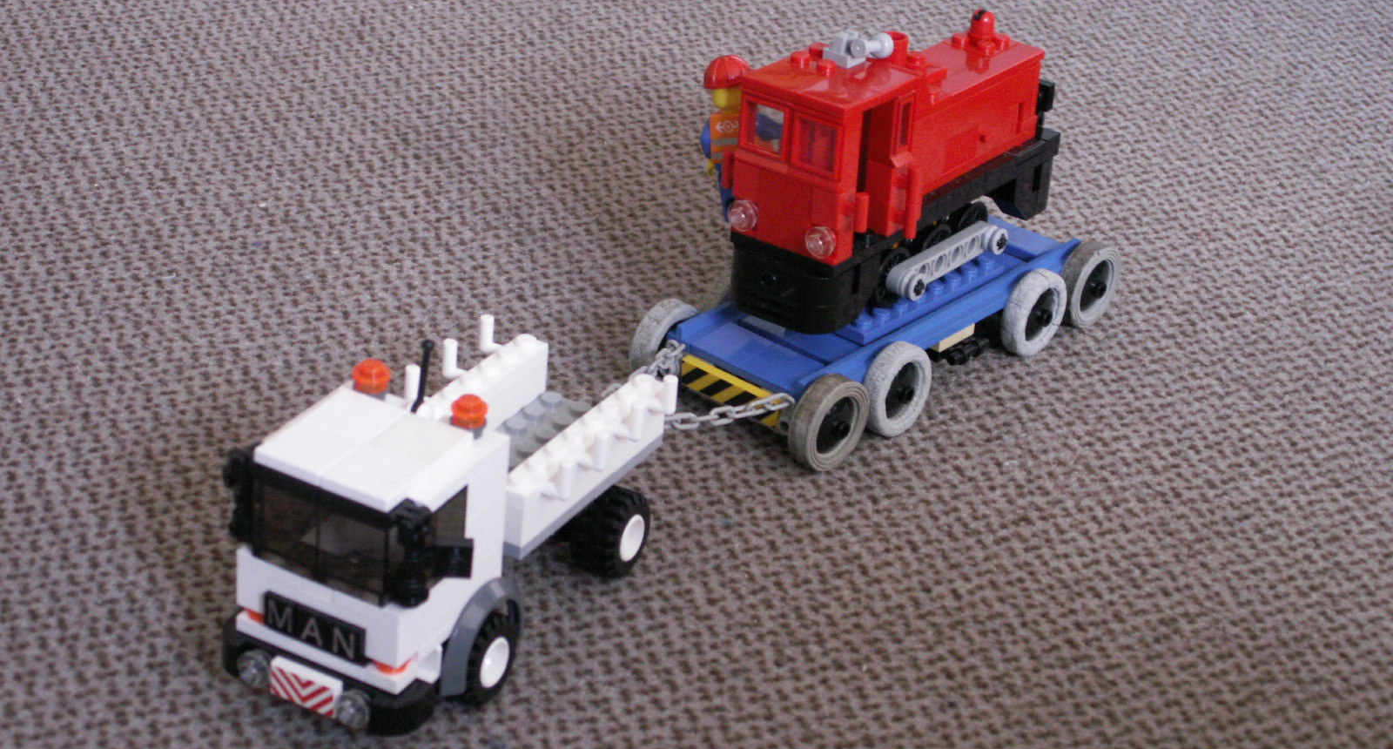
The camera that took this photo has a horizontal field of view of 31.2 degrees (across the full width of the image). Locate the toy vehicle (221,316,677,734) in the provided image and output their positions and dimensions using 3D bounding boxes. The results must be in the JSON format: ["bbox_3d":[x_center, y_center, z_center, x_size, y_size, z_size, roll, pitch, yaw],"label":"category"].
[{"bbox_3d":[-0.051,0.019,0.545,0.058,0.064,0.119,18,30,23],"label":"toy vehicle"}]

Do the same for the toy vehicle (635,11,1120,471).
[{"bbox_3d":[0.053,-0.047,0.655,0.060,0.094,0.147,25,33,33],"label":"toy vehicle"}]

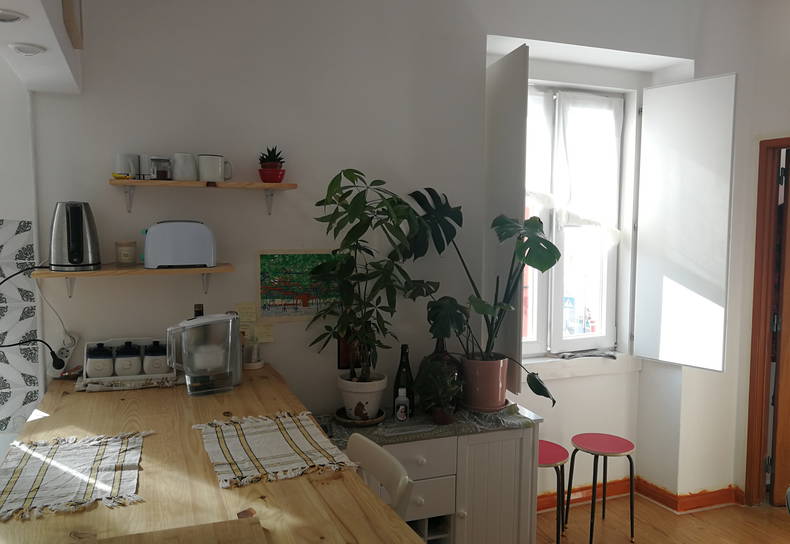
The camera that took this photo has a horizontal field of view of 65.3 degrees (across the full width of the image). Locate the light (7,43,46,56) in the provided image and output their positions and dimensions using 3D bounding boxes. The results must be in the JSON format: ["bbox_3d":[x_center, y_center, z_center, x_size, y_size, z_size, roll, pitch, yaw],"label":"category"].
[{"bbox_3d":[-0.948,-0.572,1.589,0.086,0.018,0.086,-2,5,-22],"label":"light"}]

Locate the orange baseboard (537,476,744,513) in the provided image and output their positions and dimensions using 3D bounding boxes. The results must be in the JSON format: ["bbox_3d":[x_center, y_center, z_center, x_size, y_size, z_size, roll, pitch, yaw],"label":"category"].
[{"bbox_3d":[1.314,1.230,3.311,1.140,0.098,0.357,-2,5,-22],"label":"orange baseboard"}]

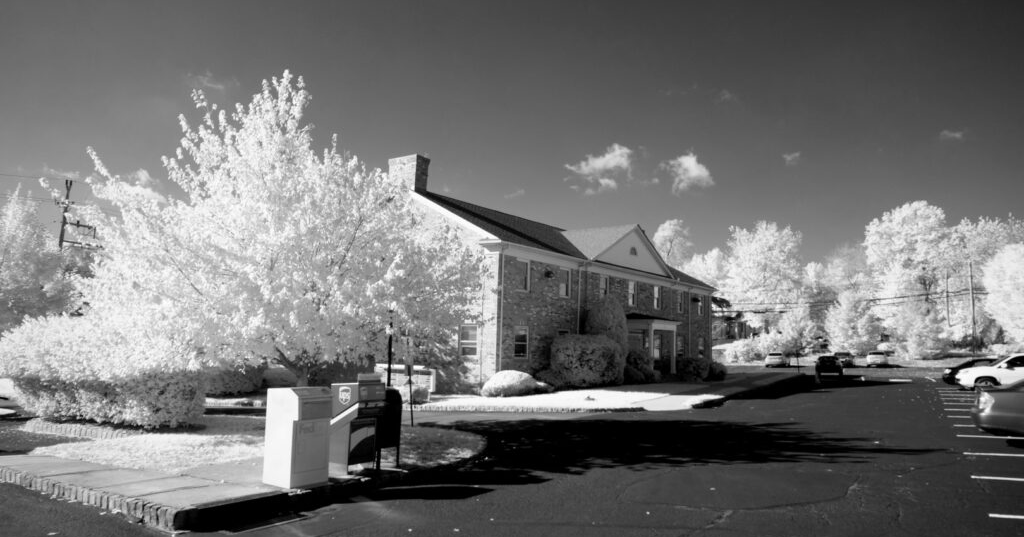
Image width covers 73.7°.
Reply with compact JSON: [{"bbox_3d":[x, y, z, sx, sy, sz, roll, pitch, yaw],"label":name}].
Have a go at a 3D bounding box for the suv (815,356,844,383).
[{"bbox_3d":[23.523,7.323,50.500,1.870,1.700,4.500,-3,-8,31],"label":"suv"}]

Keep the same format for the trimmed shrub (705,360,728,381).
[{"bbox_3d":[13.629,6.811,45.500,1.600,1.400,1.600,-3,-7,35],"label":"trimmed shrub"}]

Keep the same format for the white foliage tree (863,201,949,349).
[{"bbox_3d":[50.851,1.160,88.000,10.500,18.400,10.000,-3,-8,30],"label":"white foliage tree"}]

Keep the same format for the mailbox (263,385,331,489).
[{"bbox_3d":[-2.688,2.110,8.631,0.627,1.180,0.538,-4,-8,39],"label":"mailbox"}]

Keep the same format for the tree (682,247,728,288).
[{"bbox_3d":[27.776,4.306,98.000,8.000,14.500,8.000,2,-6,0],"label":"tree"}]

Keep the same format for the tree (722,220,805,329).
[{"bbox_3d":[31.556,1.890,86.000,9.800,15.000,9.500,-1,-7,20],"label":"tree"}]

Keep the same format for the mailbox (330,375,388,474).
[{"bbox_3d":[-2.241,2.292,10.000,0.620,1.370,0.540,-3,-8,38],"label":"mailbox"}]

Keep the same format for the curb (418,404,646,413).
[{"bbox_3d":[0.504,4.088,19.924,6.625,0.190,0.220,2,-7,-7],"label":"curb"}]

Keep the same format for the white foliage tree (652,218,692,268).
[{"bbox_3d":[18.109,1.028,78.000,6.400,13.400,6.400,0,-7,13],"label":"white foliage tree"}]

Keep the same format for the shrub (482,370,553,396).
[{"bbox_3d":[0.095,4.380,26.000,2.100,1.000,2.500,-3,-7,35],"label":"shrub"}]

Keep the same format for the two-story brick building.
[{"bbox_3d":[2.533,1.199,42.938,13.340,10.611,26.478,-4,-8,36],"label":"two-story brick building"}]

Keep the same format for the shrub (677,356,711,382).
[{"bbox_3d":[11.299,6.256,42.500,1.900,1.600,2.100,-3,-7,35],"label":"shrub"}]

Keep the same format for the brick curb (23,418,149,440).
[{"bbox_3d":[-8.429,3.159,13.466,3.300,0.220,0.300,-2,-7,23],"label":"brick curb"}]

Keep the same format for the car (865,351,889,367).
[{"bbox_3d":[35.723,8.980,67.000,1.820,1.520,4.500,-3,-8,32],"label":"car"}]

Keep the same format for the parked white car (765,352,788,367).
[{"bbox_3d":[27.612,9.464,71.000,1.800,1.470,4.600,-2,-7,33],"label":"parked white car"}]

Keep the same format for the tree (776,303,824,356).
[{"bbox_3d":[35.497,7.505,84.000,5.500,6.500,5.500,2,-6,0],"label":"tree"}]

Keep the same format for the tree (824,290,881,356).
[{"bbox_3d":[42.519,6.661,85.000,6.600,8.100,6.600,2,-6,0],"label":"tree"}]

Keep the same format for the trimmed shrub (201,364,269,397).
[{"bbox_3d":[-10.235,4.101,25.000,1.700,1.200,2.400,-3,-7,35],"label":"trimmed shrub"}]

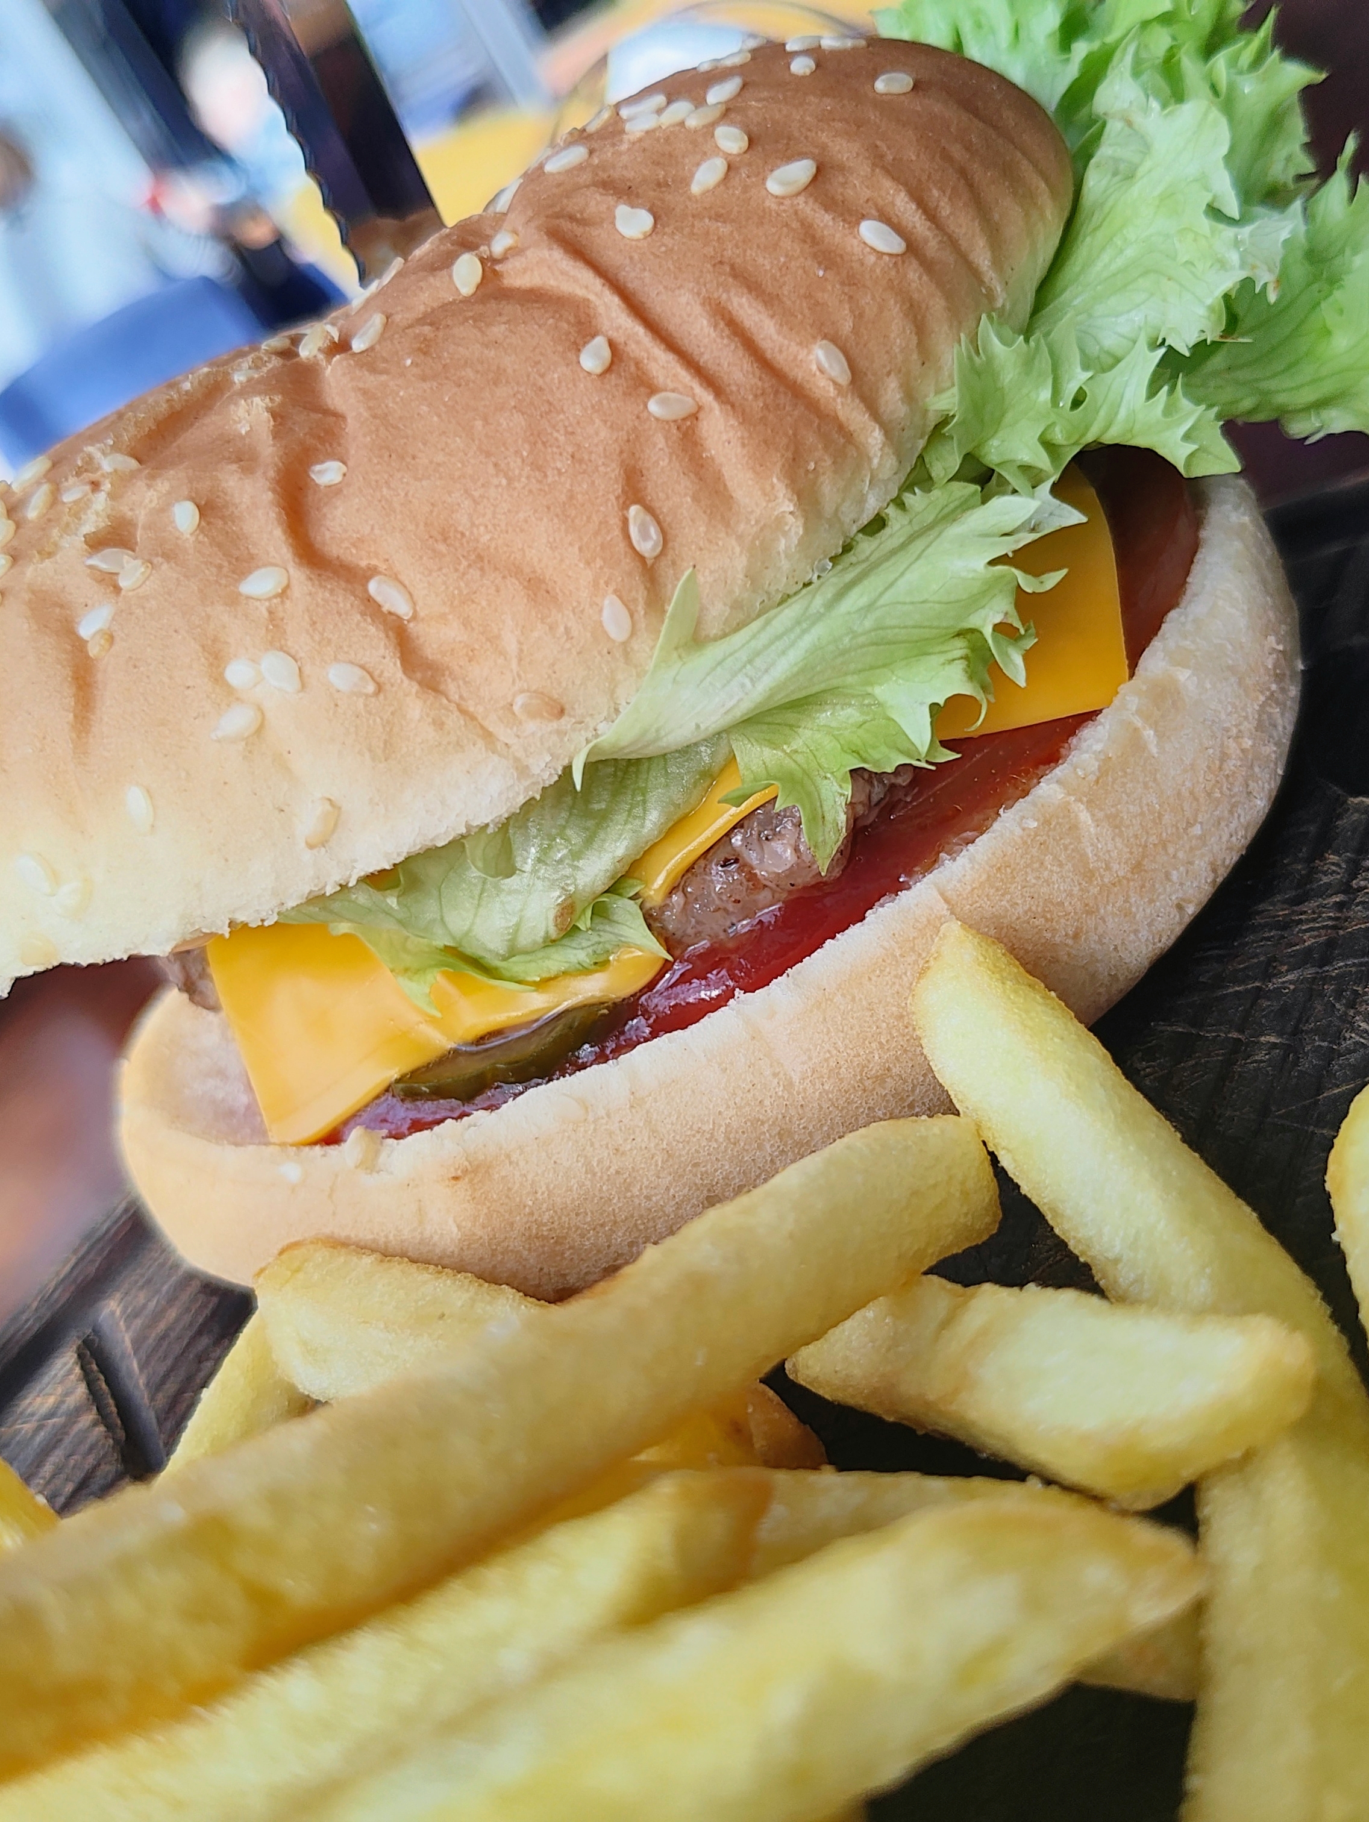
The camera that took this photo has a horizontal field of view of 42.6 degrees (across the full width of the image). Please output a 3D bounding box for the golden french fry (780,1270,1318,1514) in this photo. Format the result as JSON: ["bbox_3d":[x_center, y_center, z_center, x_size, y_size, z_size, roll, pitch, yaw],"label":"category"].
[{"bbox_3d":[0.019,0.026,0.100,0.009,0.007,0.034,-47,21,-27],"label":"golden french fry"}]

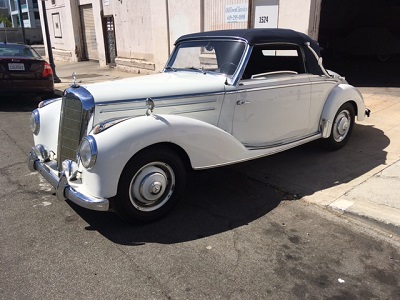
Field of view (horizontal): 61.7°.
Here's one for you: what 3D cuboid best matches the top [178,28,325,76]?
[{"bbox_3d":[0.640,-1.204,4.126,1.550,0.550,1.300,-16,23,-37],"label":"top"}]

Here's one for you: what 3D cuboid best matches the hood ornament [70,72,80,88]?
[{"bbox_3d":[-1.063,-0.587,2.843,0.070,0.130,0.075,-16,23,-37],"label":"hood ornament"}]

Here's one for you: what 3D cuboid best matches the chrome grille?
[{"bbox_3d":[-1.094,-0.160,2.946,0.150,0.770,0.500,-4,15,-40],"label":"chrome grille"}]

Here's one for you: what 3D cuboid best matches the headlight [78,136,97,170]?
[{"bbox_3d":[-0.776,0.019,2.374,0.085,0.238,0.235,-16,23,-37],"label":"headlight"}]

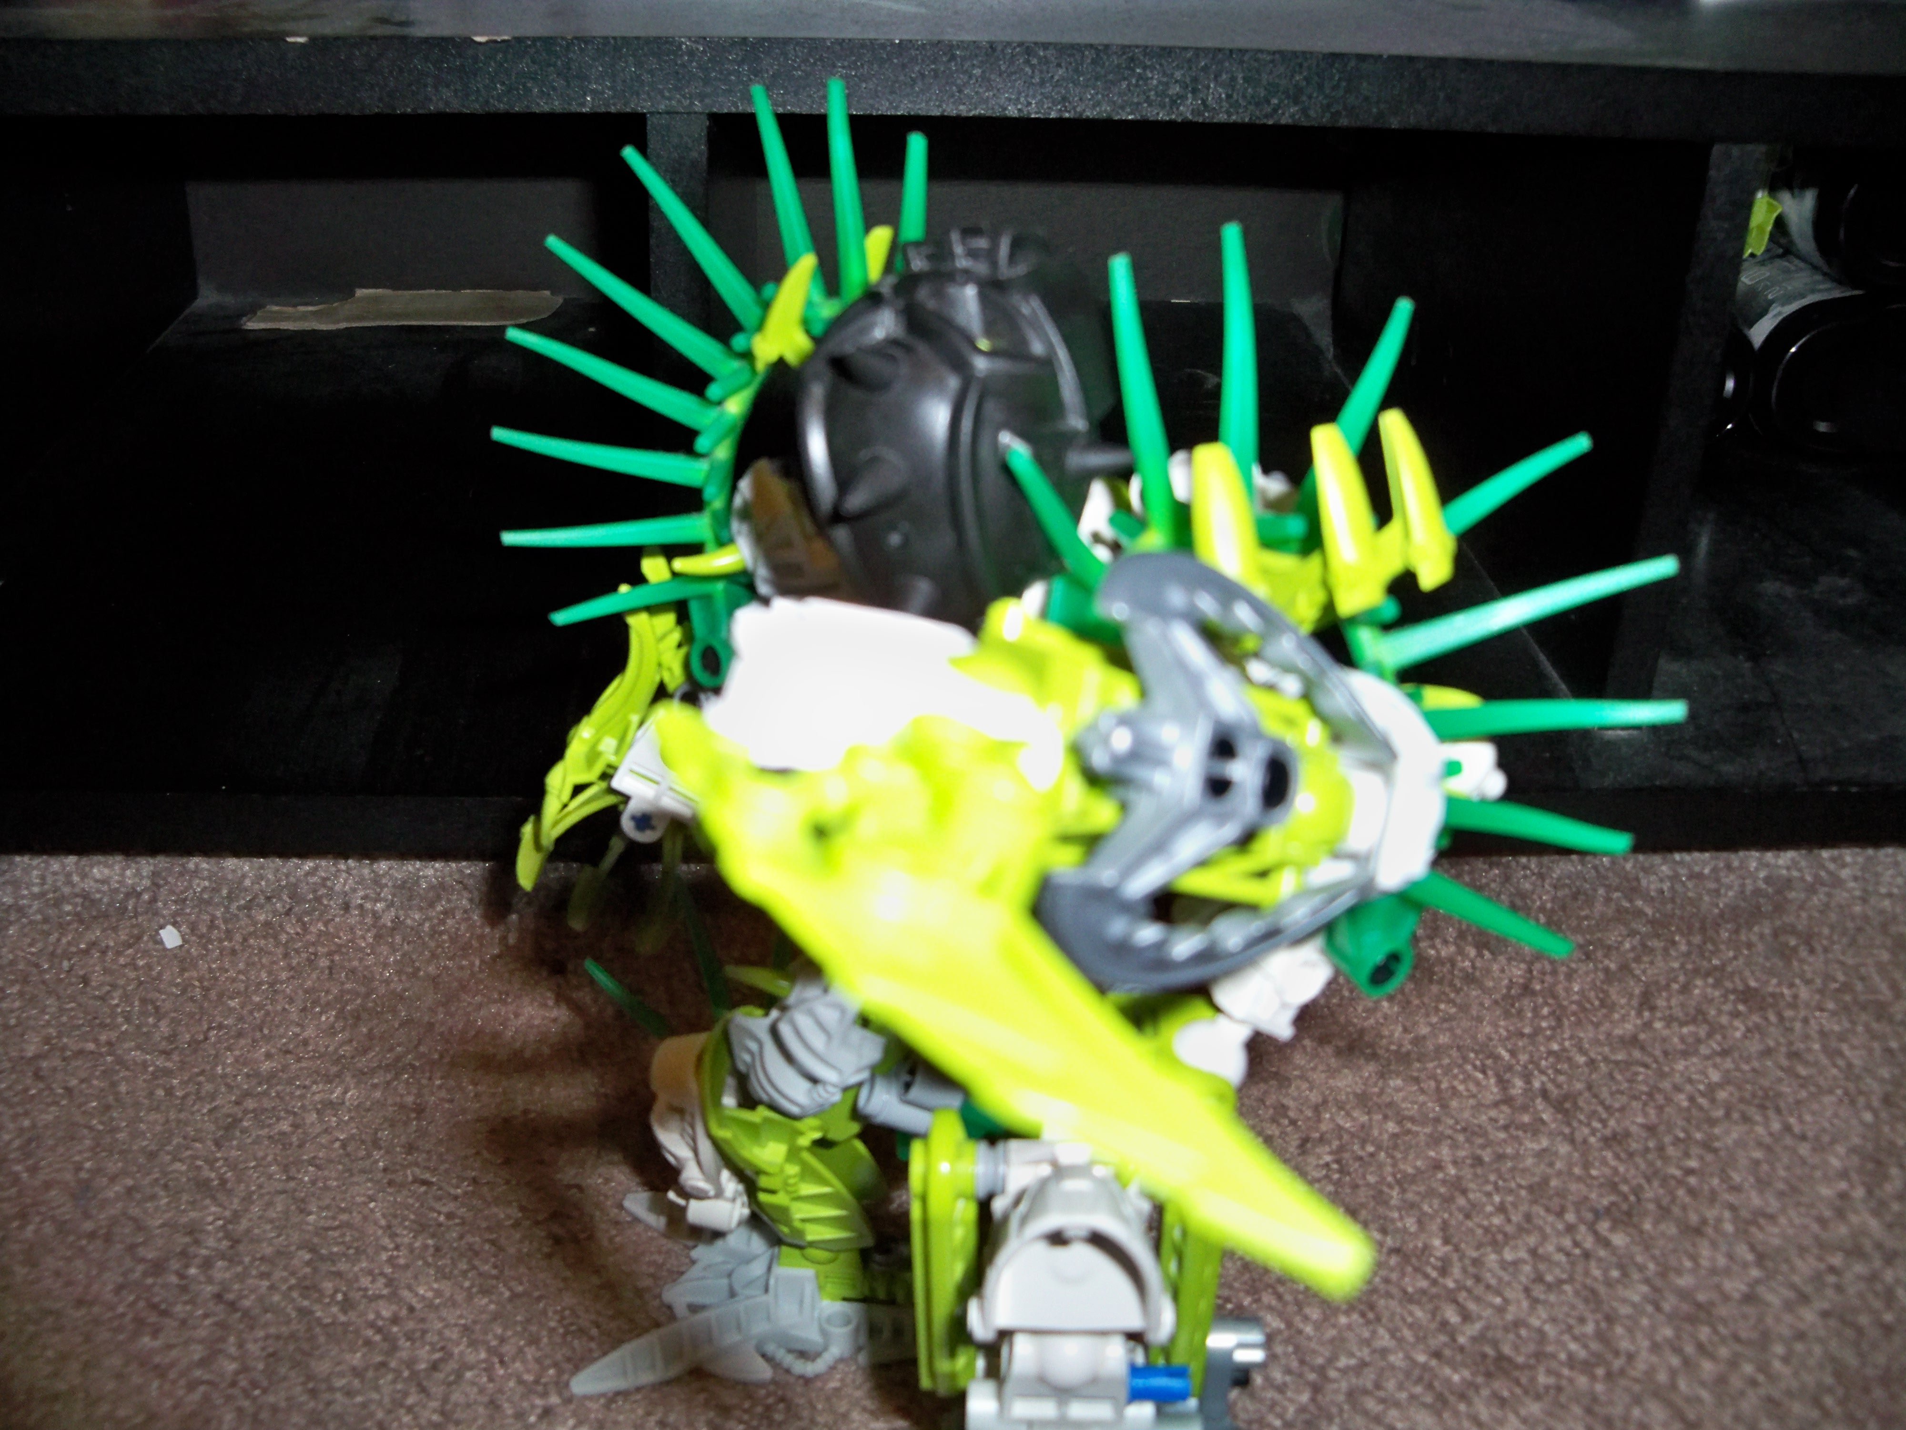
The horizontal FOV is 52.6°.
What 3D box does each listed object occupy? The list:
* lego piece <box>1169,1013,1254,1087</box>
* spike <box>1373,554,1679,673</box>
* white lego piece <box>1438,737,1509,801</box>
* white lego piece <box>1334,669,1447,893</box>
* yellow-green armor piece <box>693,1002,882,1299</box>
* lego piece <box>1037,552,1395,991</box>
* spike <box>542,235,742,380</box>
[{"bbox_3d":[0.029,0.038,0.220,0.010,0.009,0.009,-10,29,-22],"label":"lego piece"},{"bbox_3d":[0.064,-0.012,0.212,0.039,0.004,0.004,-16,0,-18],"label":"spike"},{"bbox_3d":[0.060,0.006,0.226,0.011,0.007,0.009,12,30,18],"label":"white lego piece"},{"bbox_3d":[0.045,0.007,0.198,0.012,0.020,0.012,1,27,-1],"label":"white lego piece"},{"bbox_3d":[-0.031,0.084,0.366,0.024,0.052,0.023,-26,29,-12],"label":"yellow-green armor piece"},{"bbox_3d":[0.026,0.005,0.188,0.026,0.039,0.022,10,4,39],"label":"lego piece"},{"bbox_3d":[-0.047,-0.062,0.288,0.035,0.005,0.004,35,5,0],"label":"spike"}]

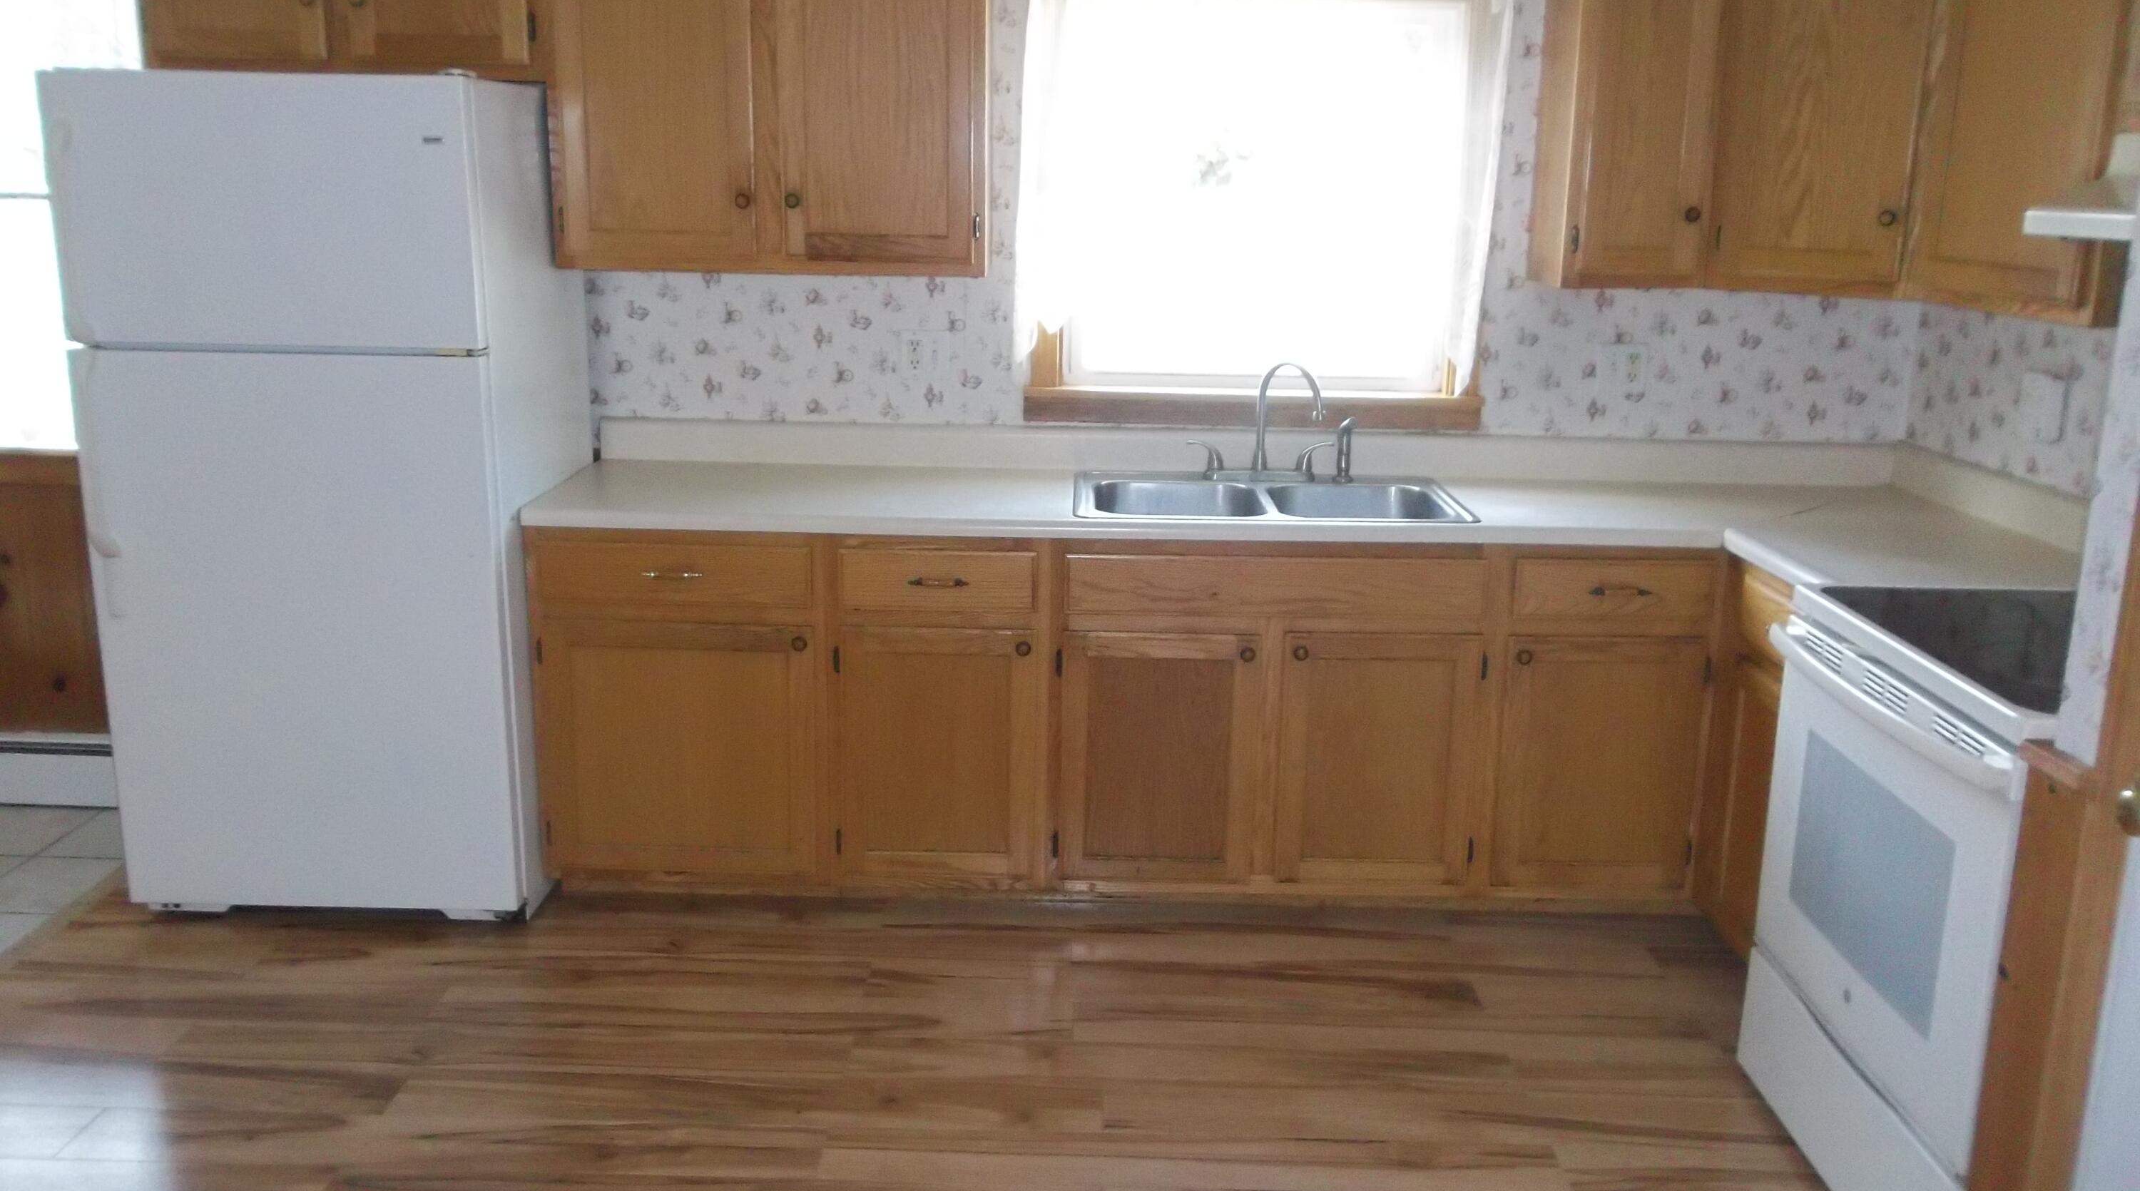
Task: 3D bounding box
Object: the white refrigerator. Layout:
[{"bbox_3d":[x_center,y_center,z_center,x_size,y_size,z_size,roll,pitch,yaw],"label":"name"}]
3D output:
[{"bbox_3d":[-1.552,-0.215,3.672,0.805,1.740,0.735,1,13,0],"label":"white refrigerator"}]

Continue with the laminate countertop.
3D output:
[{"bbox_3d":[0.419,-0.140,3.438,3.086,0.040,1.160,1,13,0],"label":"laminate countertop"}]

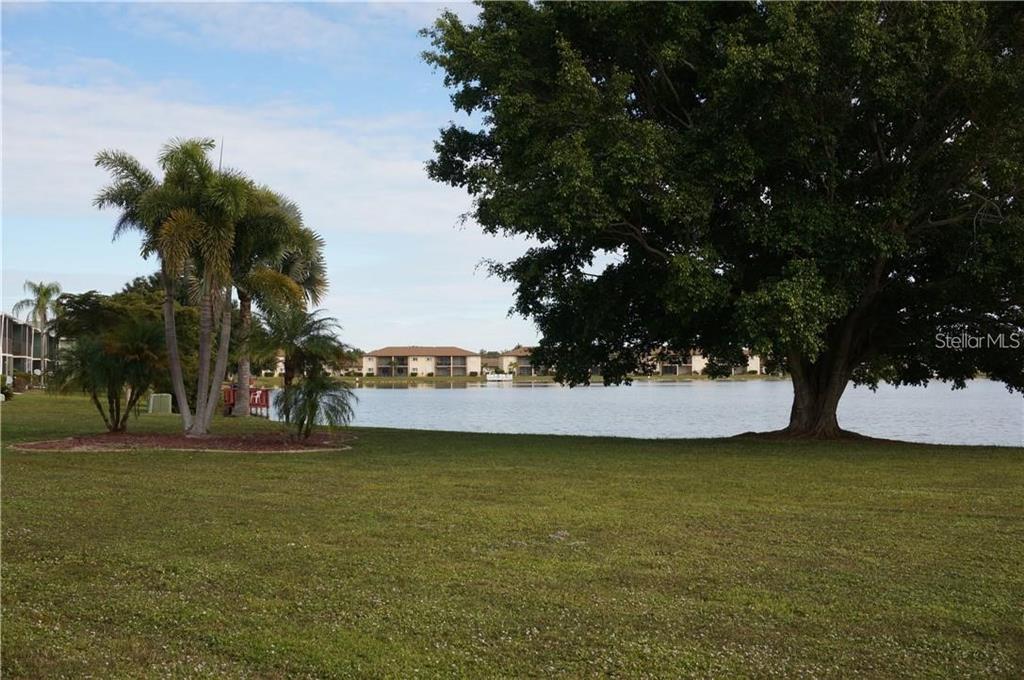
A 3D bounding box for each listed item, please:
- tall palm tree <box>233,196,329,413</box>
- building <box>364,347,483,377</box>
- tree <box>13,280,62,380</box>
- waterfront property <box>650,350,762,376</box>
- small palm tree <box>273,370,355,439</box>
[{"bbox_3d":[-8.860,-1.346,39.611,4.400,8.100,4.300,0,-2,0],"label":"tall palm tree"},{"bbox_3d":[-23.508,5.715,291.107,30.200,7.800,13.000,0,-2,-7],"label":"building"},{"bbox_3d":[-43.166,-0.559,101.131,4.600,9.600,4.600,0,-2,0],"label":"tree"},{"bbox_3d":[52.126,5.927,300.105,30.000,7.700,13.000,0,-2,5],"label":"waterfront property"},{"bbox_3d":[-4.688,1.506,26.122,1.950,1.620,1.900,0,-2,0],"label":"small palm tree"}]

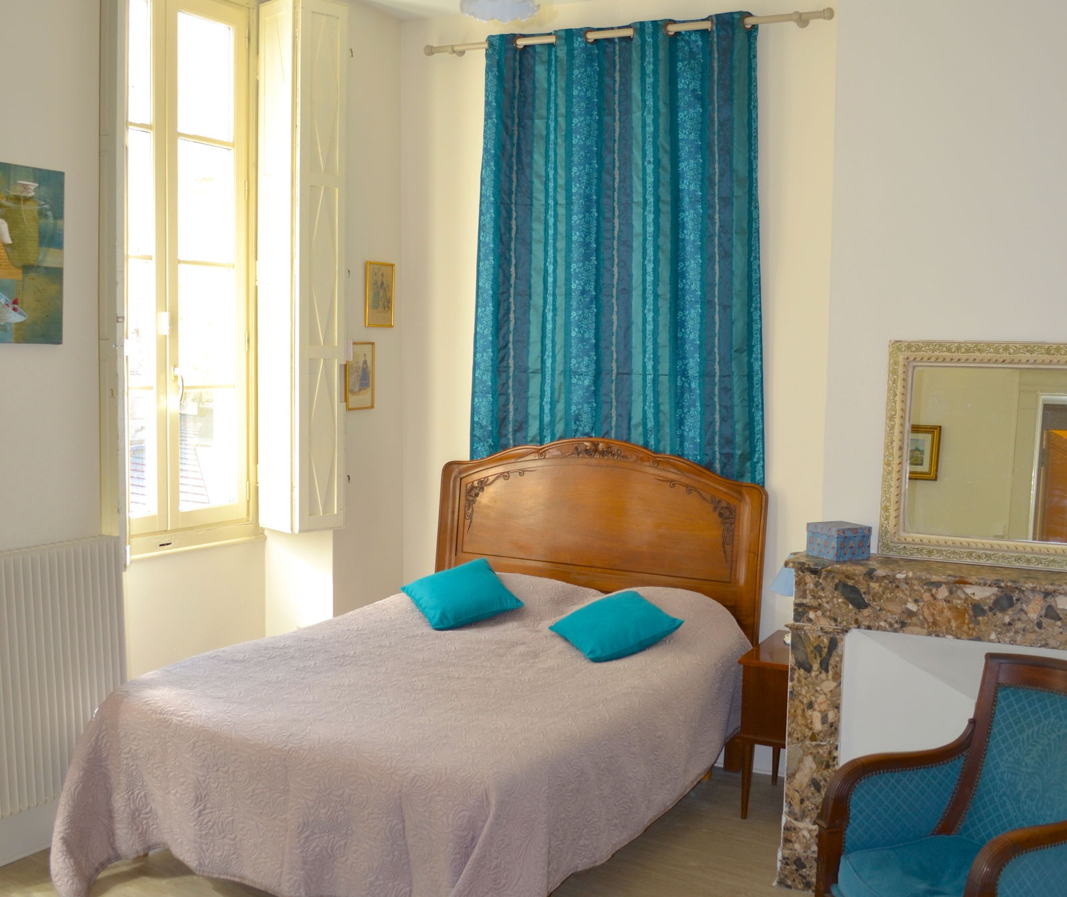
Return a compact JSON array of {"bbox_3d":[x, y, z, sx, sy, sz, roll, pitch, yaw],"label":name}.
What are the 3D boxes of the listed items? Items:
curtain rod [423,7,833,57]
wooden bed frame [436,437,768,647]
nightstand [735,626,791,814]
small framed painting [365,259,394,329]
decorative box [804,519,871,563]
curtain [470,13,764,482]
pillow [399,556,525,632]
[{"bbox_3d":[0.329,-1.668,4.842,1.746,0.060,0.080,3,5,24],"label":"curtain rod"},{"bbox_3d":[0.252,0.619,5.075,1.515,1.337,0.100,4,5,28],"label":"wooden bed frame"},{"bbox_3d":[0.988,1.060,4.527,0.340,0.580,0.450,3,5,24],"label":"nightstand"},{"bbox_3d":[-0.686,-0.678,5.311,0.022,0.284,0.206,4,6,31],"label":"small framed painting"},{"bbox_3d":[0.970,0.294,3.819,0.147,0.105,0.142,-2,6,-31],"label":"decorative box"},{"bbox_3d":[0.330,-0.586,4.910,1.298,2.250,0.130,3,5,24],"label":"curtain"},{"bbox_3d":[-0.299,0.603,4.965,0.400,0.120,0.400,-15,27,-20],"label":"pillow"}]

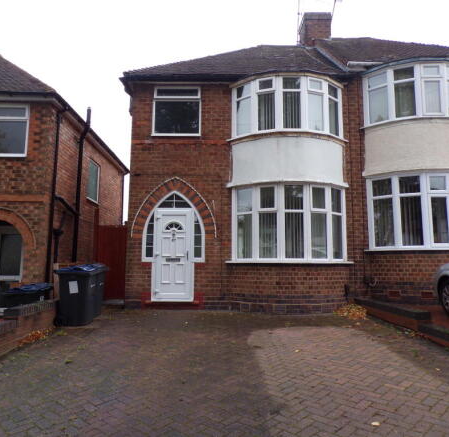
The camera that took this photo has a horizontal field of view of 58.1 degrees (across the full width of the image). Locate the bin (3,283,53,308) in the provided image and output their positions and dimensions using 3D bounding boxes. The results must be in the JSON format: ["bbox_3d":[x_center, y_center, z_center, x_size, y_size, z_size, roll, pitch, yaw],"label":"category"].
[{"bbox_3d":[-3.800,1.850,7.760,0.730,1.070,0.580,0,-8,0],"label":"bin"}]

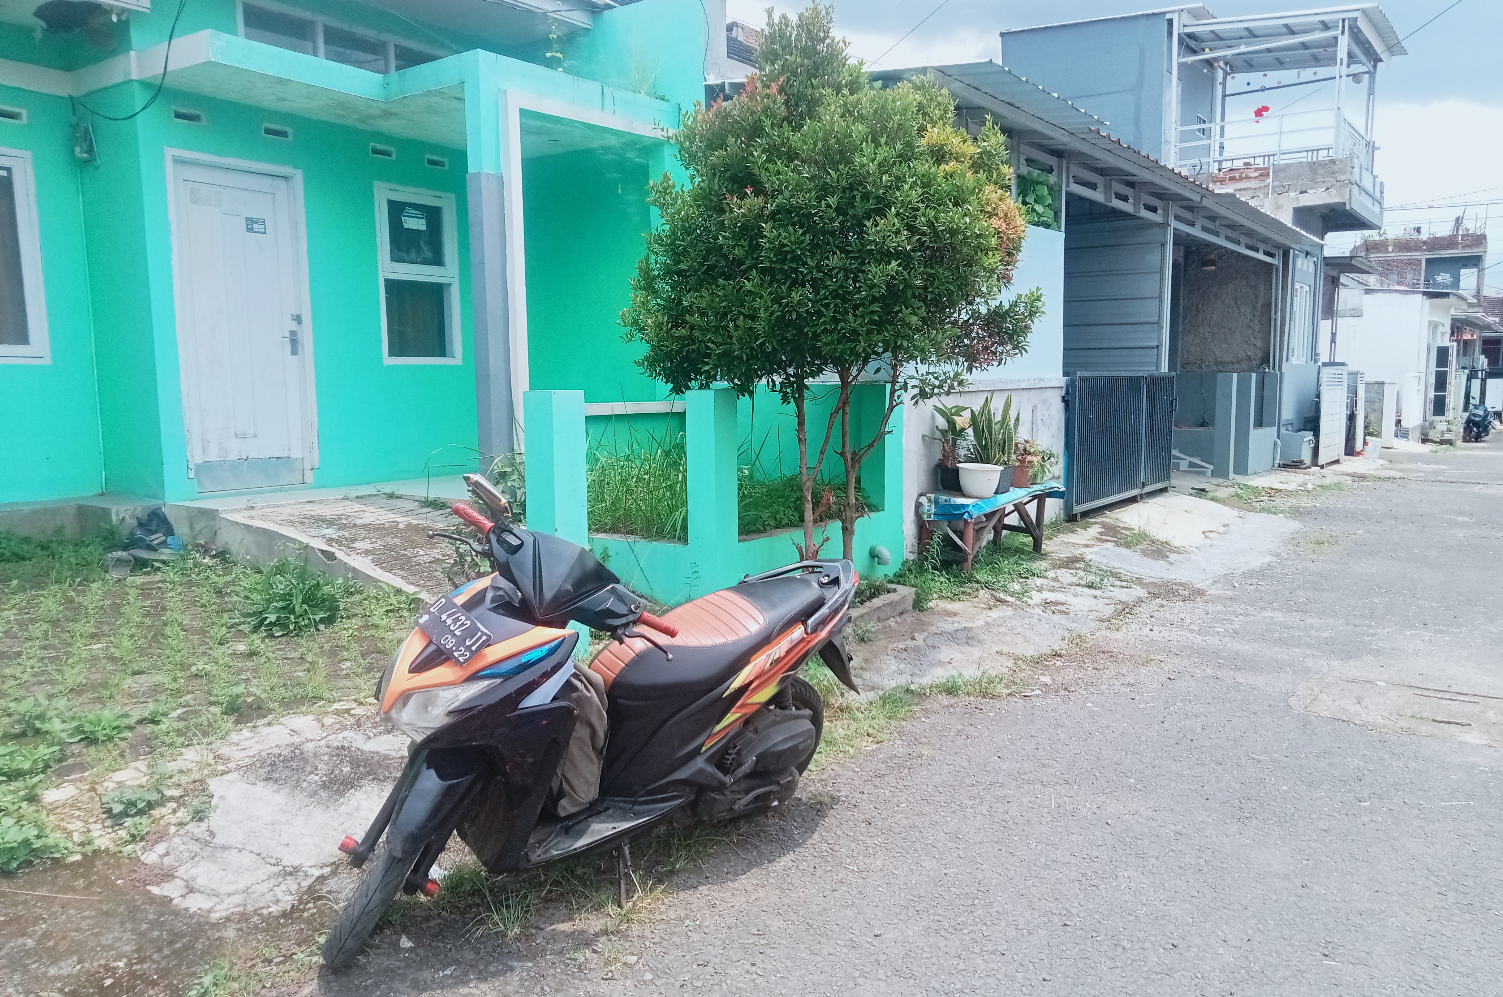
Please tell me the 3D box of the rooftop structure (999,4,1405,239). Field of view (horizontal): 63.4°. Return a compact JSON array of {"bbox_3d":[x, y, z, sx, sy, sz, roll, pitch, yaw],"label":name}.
[{"bbox_3d":[7.564,-6.201,20.474,5.704,3.323,3.968,4,7,34],"label":"rooftop structure"}]

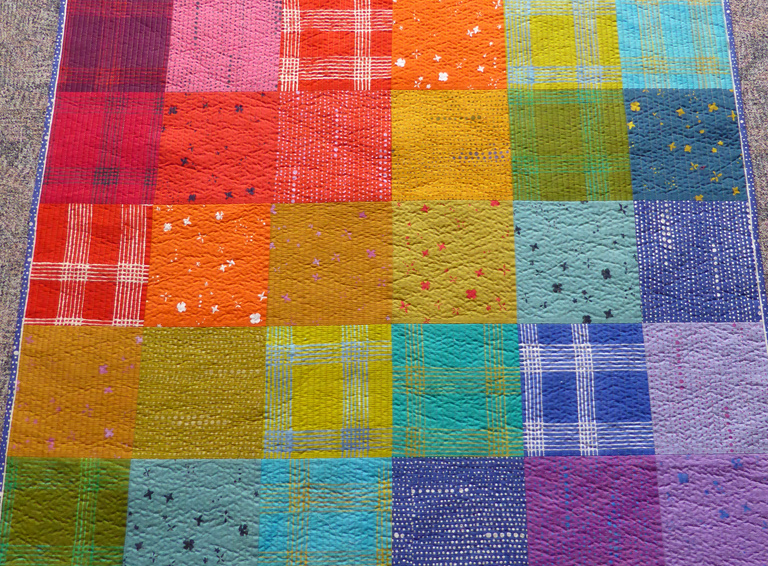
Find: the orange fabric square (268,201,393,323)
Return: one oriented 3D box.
[{"bbox_3d":[-0.102,-0.037,1.425,0.235,0.012,0.245,0,75,0],"label":"orange fabric square"}]

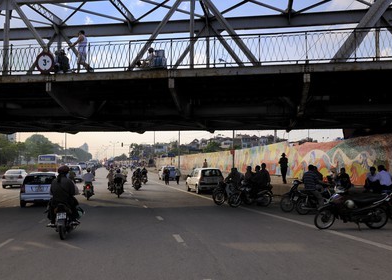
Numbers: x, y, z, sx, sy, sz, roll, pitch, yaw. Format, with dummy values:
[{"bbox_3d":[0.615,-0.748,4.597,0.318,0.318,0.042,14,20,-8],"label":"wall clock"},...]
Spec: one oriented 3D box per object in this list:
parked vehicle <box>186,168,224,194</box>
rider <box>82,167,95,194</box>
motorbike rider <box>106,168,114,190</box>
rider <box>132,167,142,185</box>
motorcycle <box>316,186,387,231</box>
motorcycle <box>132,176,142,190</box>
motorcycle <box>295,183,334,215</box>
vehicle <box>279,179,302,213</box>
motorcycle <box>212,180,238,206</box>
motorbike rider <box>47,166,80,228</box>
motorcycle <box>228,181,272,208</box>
[{"bbox_3d":[0.611,2.488,25.859,1.660,1.490,3.750,1,-4,-13],"label":"parked vehicle"},{"bbox_3d":[-5.178,2.020,20.346,0.640,1.330,0.750,1,-4,-13],"label":"rider"},{"bbox_3d":[-5.096,2.379,25.478,0.620,1.320,0.750,1,-4,-13],"label":"motorbike rider"},{"bbox_3d":[-4.151,2.647,29.800,0.600,1.270,0.750,1,-4,-12],"label":"rider"},{"bbox_3d":[4.043,1.760,10.850,1.900,1.080,0.680,0,-4,-1],"label":"motorcycle"},{"bbox_3d":[-4.022,2.883,28.693,0.700,1.060,1.880,1,-4,-13],"label":"motorcycle"},{"bbox_3d":[4.112,1.975,14.229,1.880,1.050,0.680,2,-4,-27],"label":"motorcycle"},{"bbox_3d":[3.690,2.005,14.943,1.880,1.080,0.680,2,-4,-34],"label":"vehicle"},{"bbox_3d":[1.583,2.217,17.500,1.850,1.060,0.680,1,-4,-21],"label":"motorcycle"},{"bbox_3d":[-3.040,1.308,9.768,0.760,1.420,0.800,1,-4,-13],"label":"motorbike rider"},{"bbox_3d":[2.134,2.112,16.480,1.920,1.060,0.720,1,-4,-21],"label":"motorcycle"}]

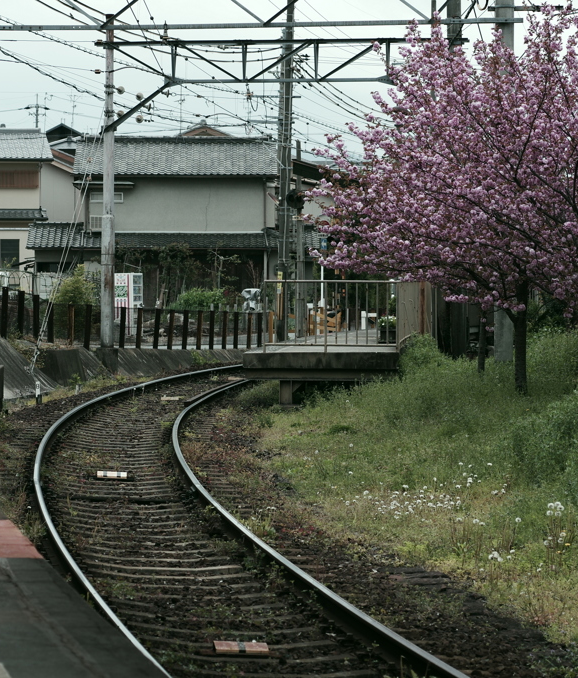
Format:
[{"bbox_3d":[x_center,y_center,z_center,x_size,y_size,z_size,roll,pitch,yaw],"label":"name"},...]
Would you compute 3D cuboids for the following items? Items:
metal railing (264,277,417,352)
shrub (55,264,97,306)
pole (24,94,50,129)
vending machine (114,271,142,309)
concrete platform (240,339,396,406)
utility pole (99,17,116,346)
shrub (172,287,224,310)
[{"bbox_3d":[0.651,-0.329,44.600,2.100,1.070,0.100,0,1,-4],"label":"metal railing"},{"bbox_3d":[-5.575,-0.955,78.000,1.100,2.000,1.100,0,1,0],"label":"shrub"},{"bbox_3d":[-19.871,-13.182,235.146,1.900,12.200,0.600,0,1,-5],"label":"pole"},{"bbox_3d":[-4.632,-0.987,86.000,0.580,1.830,0.850,1,1,23],"label":"vending machine"},{"bbox_3d":[0.905,0.521,47.987,2.350,0.820,8.000,0,1,6],"label":"concrete platform"},{"bbox_3d":[-3.456,-3.003,57.000,0.270,6.380,0.270,0,1,0],"label":"utility pole"},{"bbox_3d":[-2.610,-1.098,85.000,1.500,0.820,1.100,0,1,0],"label":"shrub"}]

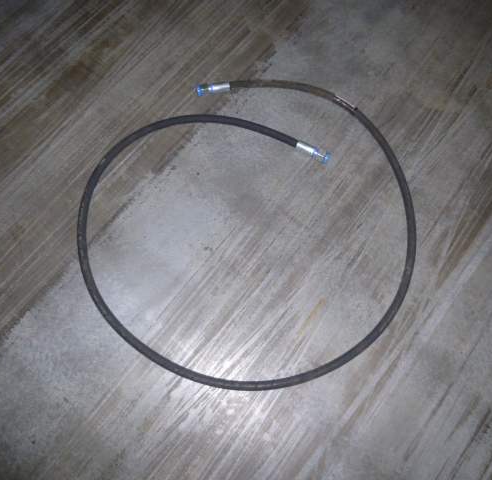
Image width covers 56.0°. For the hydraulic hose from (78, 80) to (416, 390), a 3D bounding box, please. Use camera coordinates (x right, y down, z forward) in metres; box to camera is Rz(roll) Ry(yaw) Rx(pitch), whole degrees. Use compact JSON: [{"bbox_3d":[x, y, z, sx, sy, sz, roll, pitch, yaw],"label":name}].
[{"bbox_3d":[0.010,-0.056,1.246,0.912,0.032,0.880,1,74,-3],"label":"hydraulic hose"}]

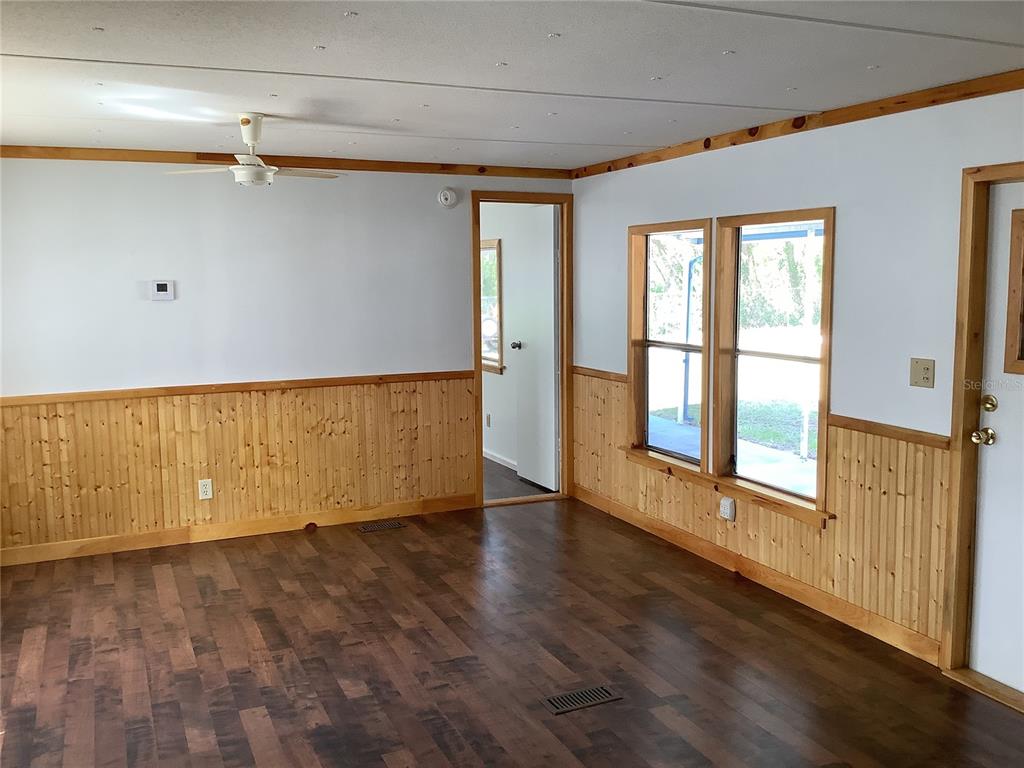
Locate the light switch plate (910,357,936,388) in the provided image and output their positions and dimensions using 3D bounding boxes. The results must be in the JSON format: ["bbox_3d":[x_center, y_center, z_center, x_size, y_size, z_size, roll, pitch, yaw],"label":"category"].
[{"bbox_3d":[1.634,-0.042,3.649,0.013,0.114,0.116,-4,8,-24],"label":"light switch plate"}]

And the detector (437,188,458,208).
[{"bbox_3d":[-0.414,-1.189,5.873,0.128,0.128,0.045,-4,8,-24],"label":"detector"}]

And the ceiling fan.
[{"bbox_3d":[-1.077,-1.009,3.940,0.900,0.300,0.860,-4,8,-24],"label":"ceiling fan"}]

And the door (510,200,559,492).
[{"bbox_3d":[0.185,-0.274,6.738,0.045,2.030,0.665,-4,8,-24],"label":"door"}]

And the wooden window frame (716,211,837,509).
[{"bbox_3d":[1.289,-0.137,4.501,0.100,1.380,0.830,-4,8,-24],"label":"wooden window frame"}]

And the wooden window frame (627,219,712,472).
[{"bbox_3d":[0.929,-0.231,5.302,0.100,1.380,0.830,-4,8,-24],"label":"wooden window frame"}]

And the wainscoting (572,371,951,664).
[{"bbox_3d":[1.067,0.499,5.003,0.038,0.938,3.110,-4,8,-24],"label":"wainscoting"}]

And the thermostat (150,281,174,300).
[{"bbox_3d":[-1.998,-0.536,5.252,0.115,0.113,0.025,-4,8,-24],"label":"thermostat"}]

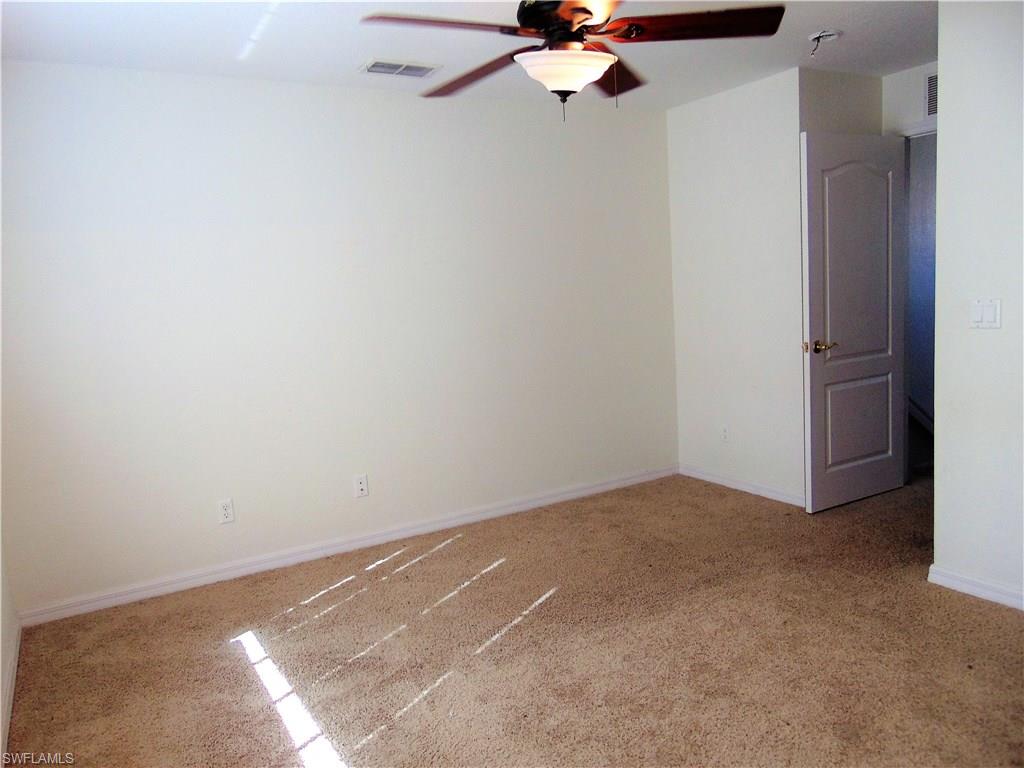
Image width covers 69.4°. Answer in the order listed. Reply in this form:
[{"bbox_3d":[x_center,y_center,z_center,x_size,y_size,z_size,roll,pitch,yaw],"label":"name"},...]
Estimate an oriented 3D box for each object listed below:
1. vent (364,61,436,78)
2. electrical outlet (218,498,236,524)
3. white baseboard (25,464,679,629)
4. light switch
[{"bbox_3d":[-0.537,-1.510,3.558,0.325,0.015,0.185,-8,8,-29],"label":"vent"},{"bbox_3d":[-1.412,0.632,3.658,0.071,0.115,0.009,-8,8,-29],"label":"electrical outlet"},{"bbox_3d":[-0.504,0.815,4.208,3.857,0.077,0.016,-8,8,-29],"label":"white baseboard"},{"bbox_3d":[1.814,-0.268,2.840,0.010,0.115,0.116,-8,8,-29],"label":"light switch"}]

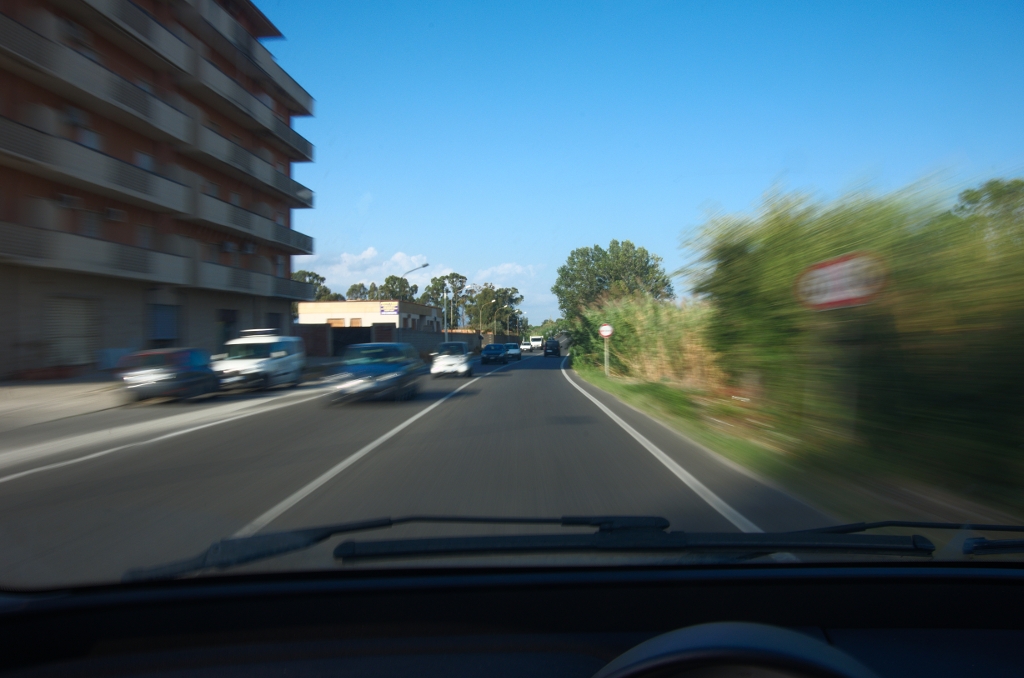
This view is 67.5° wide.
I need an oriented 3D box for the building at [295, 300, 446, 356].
[{"bbox_3d":[-11.200,-0.660,63.900,7.900,4.300,12.600,0,0,10],"label":"building"}]

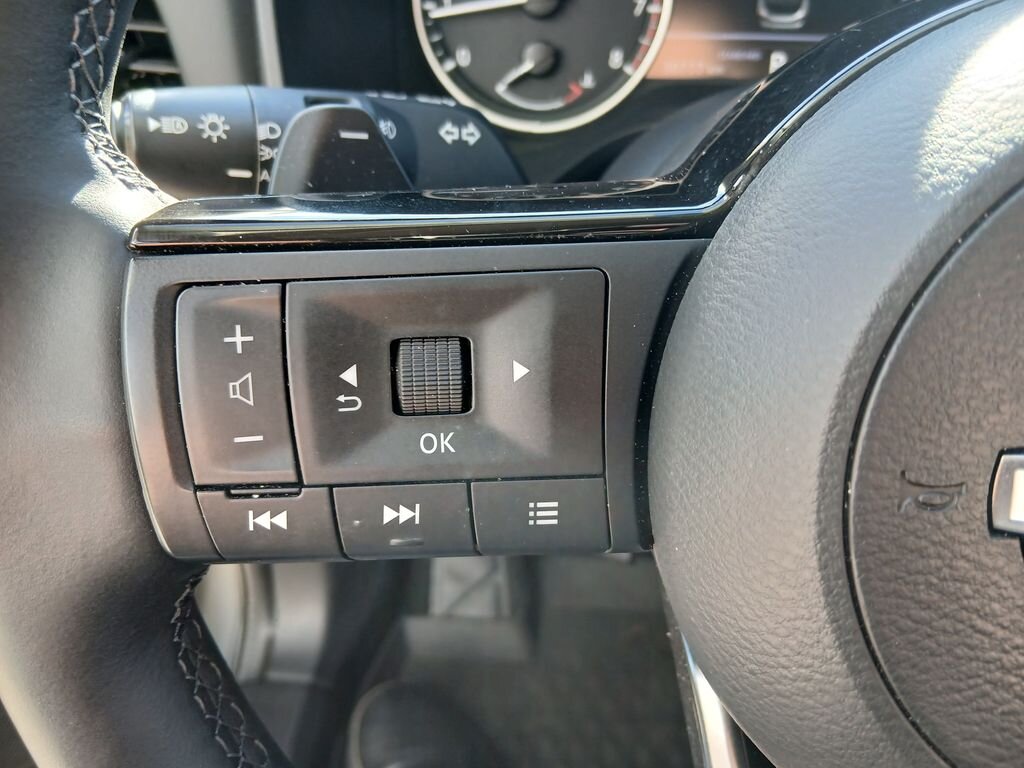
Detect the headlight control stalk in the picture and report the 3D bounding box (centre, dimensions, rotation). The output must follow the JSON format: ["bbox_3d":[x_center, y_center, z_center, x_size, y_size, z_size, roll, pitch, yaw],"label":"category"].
[{"bbox_3d":[-0.045,-0.060,0.200,0.105,0.034,0.034,-6,15,-23],"label":"headlight control stalk"}]

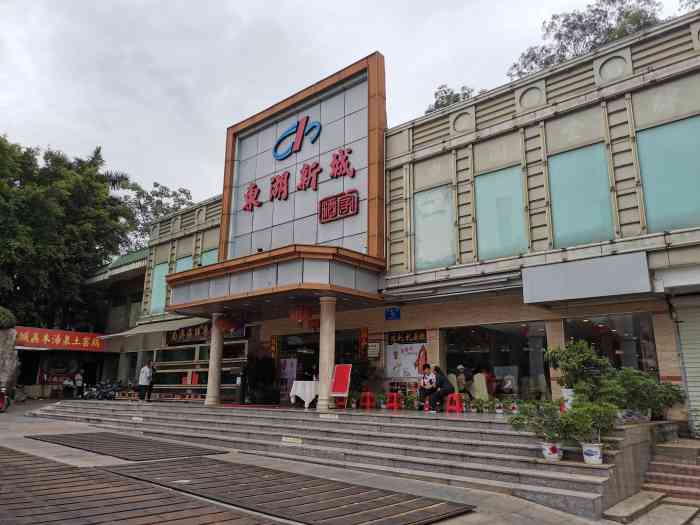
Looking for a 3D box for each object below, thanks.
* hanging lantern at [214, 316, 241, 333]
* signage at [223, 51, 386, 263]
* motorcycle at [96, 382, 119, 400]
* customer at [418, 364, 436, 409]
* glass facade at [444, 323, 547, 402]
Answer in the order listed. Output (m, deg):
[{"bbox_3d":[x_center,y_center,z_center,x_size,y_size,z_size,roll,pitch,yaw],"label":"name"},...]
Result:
[{"bbox_3d":[-3.779,2.009,16.769,0.620,0.550,0.620,-11,-18,40],"label":"hanging lantern"},{"bbox_3d":[-1.879,-2.628,17.408,7.420,6.300,0.420,-11,-18,40],"label":"signage"},{"bbox_3d":[-12.056,6.309,26.277,0.750,1.050,1.800,3,-14,-12],"label":"motorcycle"},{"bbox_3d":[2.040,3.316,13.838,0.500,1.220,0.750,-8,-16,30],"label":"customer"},{"bbox_3d":[3.763,2.608,13.805,2.940,2.010,0.100,-11,-18,40],"label":"glass facade"}]

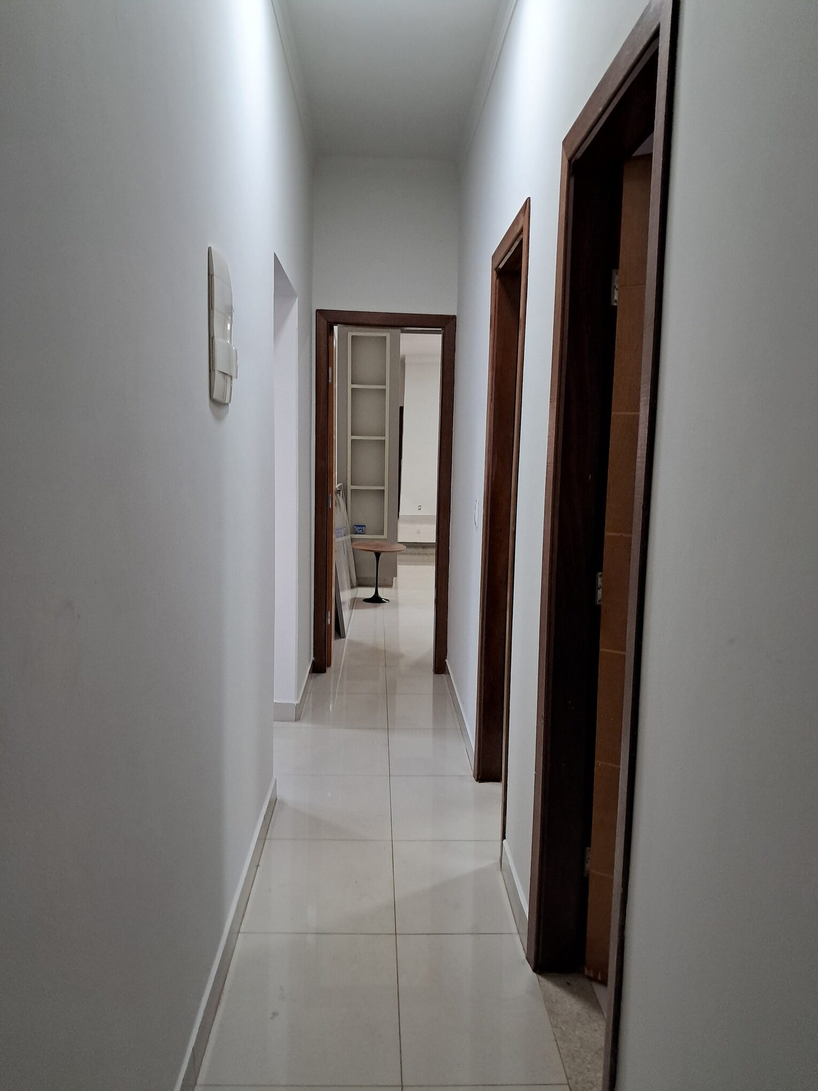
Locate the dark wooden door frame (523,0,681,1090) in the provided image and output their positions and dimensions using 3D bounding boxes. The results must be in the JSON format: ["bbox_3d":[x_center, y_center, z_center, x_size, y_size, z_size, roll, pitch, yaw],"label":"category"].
[{"bbox_3d":[0.450,0.122,1.860,0.155,2.195,0.820,1,7,-2],"label":"dark wooden door frame"}]

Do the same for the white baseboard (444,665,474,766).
[{"bbox_3d":[0.264,0.853,4.507,0.015,0.105,1.620,1,7,-2],"label":"white baseboard"}]

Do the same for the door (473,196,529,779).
[{"bbox_3d":[0.401,-0.035,3.160,0.150,2.195,0.830,1,7,-2],"label":"door"}]

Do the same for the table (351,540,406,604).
[{"bbox_3d":[-0.276,0.256,7.712,0.500,0.500,0.500,1,7,-2],"label":"table"}]

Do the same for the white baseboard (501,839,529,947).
[{"bbox_3d":[0.331,1.077,2.632,0.015,0.110,0.480,1,7,-2],"label":"white baseboard"}]

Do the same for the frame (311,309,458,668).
[{"bbox_3d":[-0.160,-0.300,5.257,0.832,2.195,0.155,1,7,-2],"label":"frame"}]

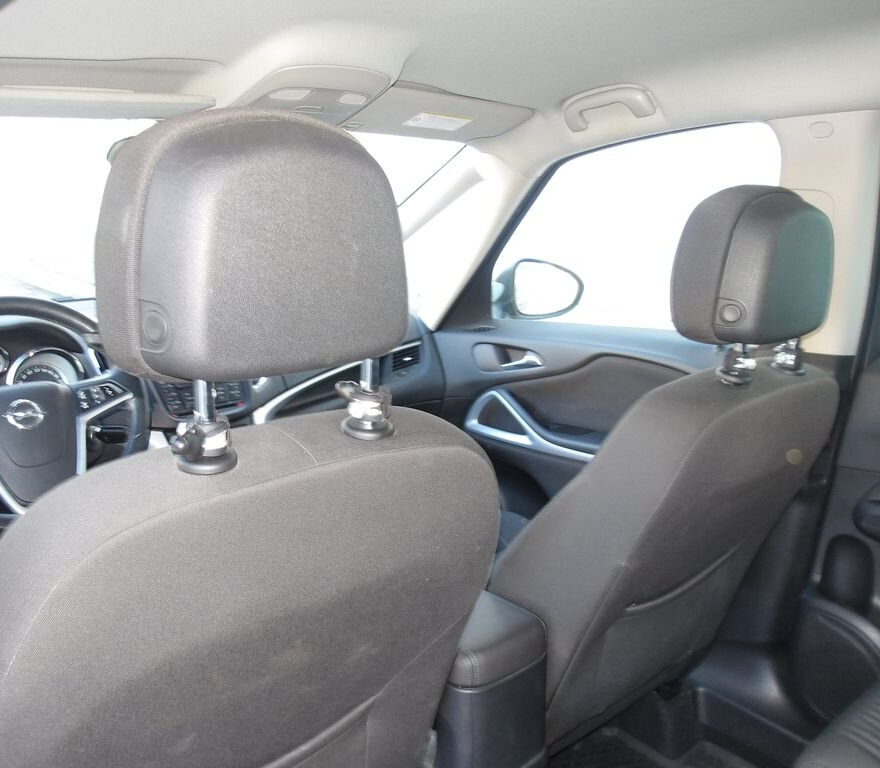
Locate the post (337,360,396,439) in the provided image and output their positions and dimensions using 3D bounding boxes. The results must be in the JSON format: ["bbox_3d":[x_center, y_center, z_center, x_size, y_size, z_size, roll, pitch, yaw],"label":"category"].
[{"bbox_3d":[-0.067,0.014,0.725,0.048,0.072,0.048,1,10,0],"label":"post"}]

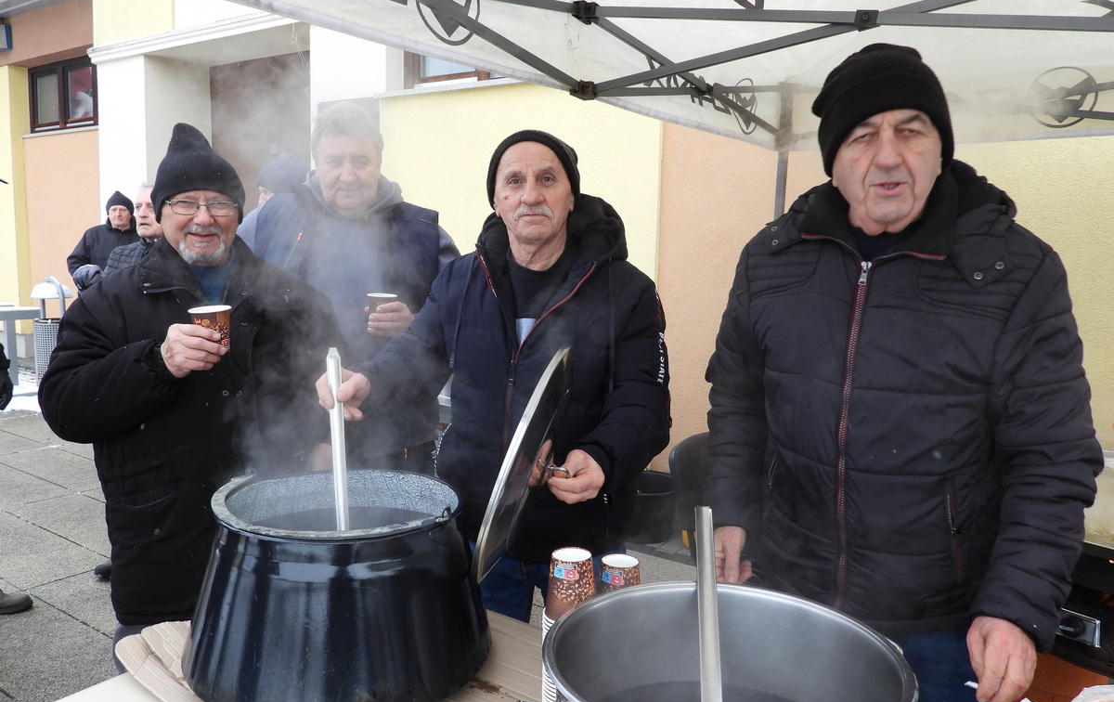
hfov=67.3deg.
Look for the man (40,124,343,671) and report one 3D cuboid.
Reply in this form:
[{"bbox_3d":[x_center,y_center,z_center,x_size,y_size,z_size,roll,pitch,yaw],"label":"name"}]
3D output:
[{"bbox_3d":[-0.740,0.372,1.754,0.630,1.660,0.480,-2,7,-30],"label":"man"}]

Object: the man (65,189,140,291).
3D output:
[{"bbox_3d":[-2.943,-0.175,5.657,0.620,1.780,0.360,-1,7,-25],"label":"man"}]

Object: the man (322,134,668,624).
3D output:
[{"bbox_3d":[-0.085,0.385,1.728,0.600,1.672,0.520,3,6,14],"label":"man"}]

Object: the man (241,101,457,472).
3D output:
[{"bbox_3d":[-0.548,0.251,2.256,0.600,1.800,0.450,0,6,-12],"label":"man"}]

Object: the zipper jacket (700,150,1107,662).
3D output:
[{"bbox_3d":[0.520,0.055,1.356,0.620,0.740,0.370,5,7,28],"label":"zipper jacket"}]

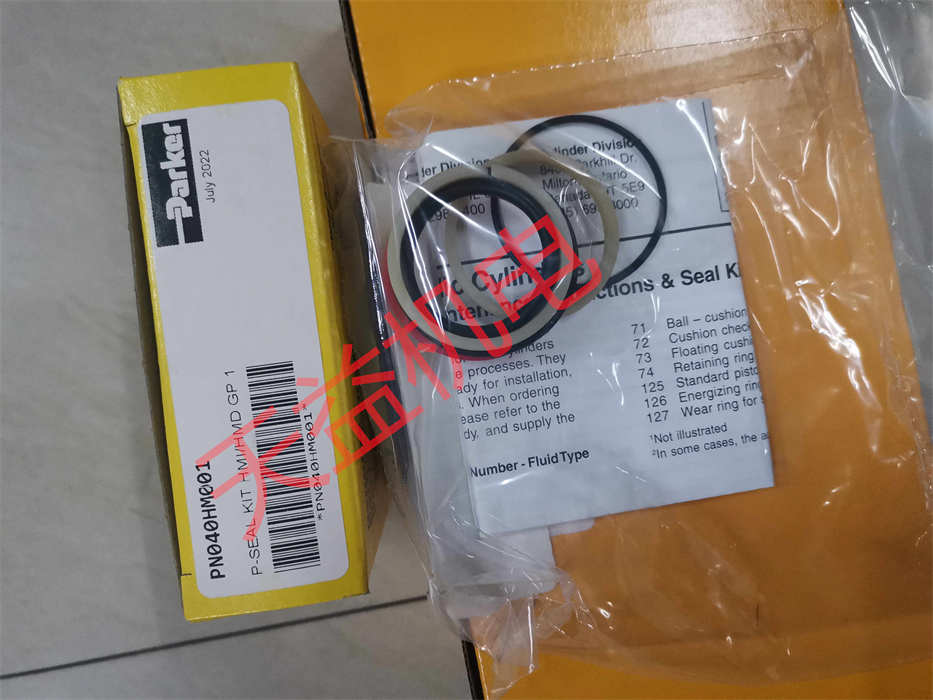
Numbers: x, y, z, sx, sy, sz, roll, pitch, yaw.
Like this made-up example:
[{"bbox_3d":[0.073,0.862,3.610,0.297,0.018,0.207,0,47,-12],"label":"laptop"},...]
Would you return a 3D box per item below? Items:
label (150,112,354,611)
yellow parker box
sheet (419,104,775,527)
[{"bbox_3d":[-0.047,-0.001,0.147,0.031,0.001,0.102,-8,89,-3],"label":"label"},{"bbox_3d":[-0.050,-0.002,0.197,0.037,0.099,0.114,-8,89,-3],"label":"yellow parker box"},{"bbox_3d":[0.031,-0.009,0.166,0.072,0.002,0.094,-8,89,-3],"label":"sheet"}]

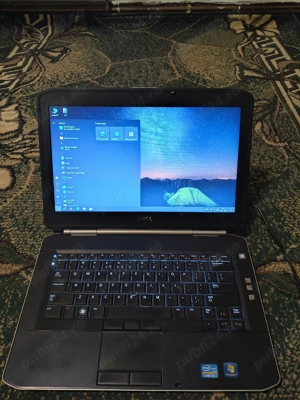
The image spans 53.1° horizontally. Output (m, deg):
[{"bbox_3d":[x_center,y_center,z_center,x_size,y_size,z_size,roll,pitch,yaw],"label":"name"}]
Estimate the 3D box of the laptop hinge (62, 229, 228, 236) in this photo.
[{"bbox_3d":[-0.009,0.056,0.526,0.283,0.010,0.010,0,47,0],"label":"laptop hinge"}]

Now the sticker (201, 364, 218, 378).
[{"bbox_3d":[0.074,0.214,0.375,0.021,0.001,0.015,0,47,0],"label":"sticker"}]

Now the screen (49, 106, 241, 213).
[{"bbox_3d":[-0.009,-0.066,0.503,0.311,0.175,0.006,0,10,0],"label":"screen"}]

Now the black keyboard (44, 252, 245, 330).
[{"bbox_3d":[-0.011,0.134,0.453,0.286,0.007,0.121,0,47,0],"label":"black keyboard"}]

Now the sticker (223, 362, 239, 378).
[{"bbox_3d":[0.101,0.213,0.376,0.018,0.001,0.017,0,47,0],"label":"sticker"}]

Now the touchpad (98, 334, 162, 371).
[{"bbox_3d":[-0.024,0.198,0.392,0.080,0.003,0.048,0,47,0],"label":"touchpad"}]

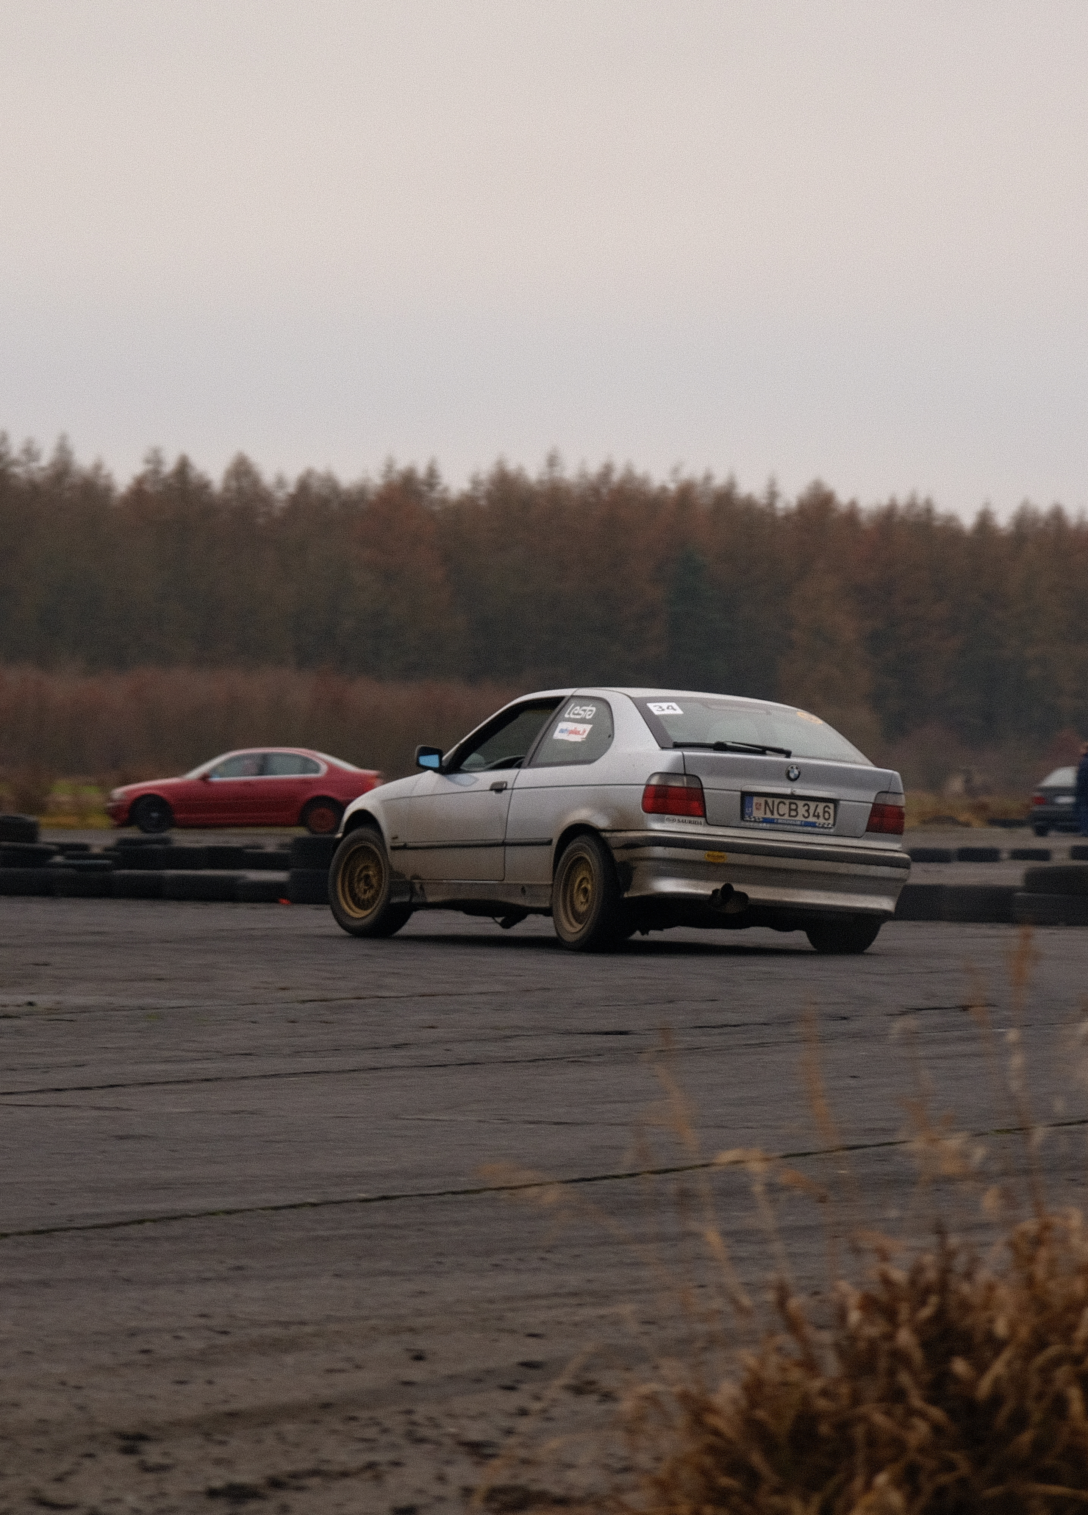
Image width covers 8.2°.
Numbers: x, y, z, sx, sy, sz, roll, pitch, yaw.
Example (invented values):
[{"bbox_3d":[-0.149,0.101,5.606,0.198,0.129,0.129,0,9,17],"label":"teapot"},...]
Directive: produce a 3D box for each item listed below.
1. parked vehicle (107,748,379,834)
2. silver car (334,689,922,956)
[{"bbox_3d":[-4.911,0.548,124.200,4.470,1.400,1.740,1,0,-1],"label":"parked vehicle"},{"bbox_3d":[0.338,0.343,41.761,1.700,1.390,4.200,3,-1,-27],"label":"silver car"}]

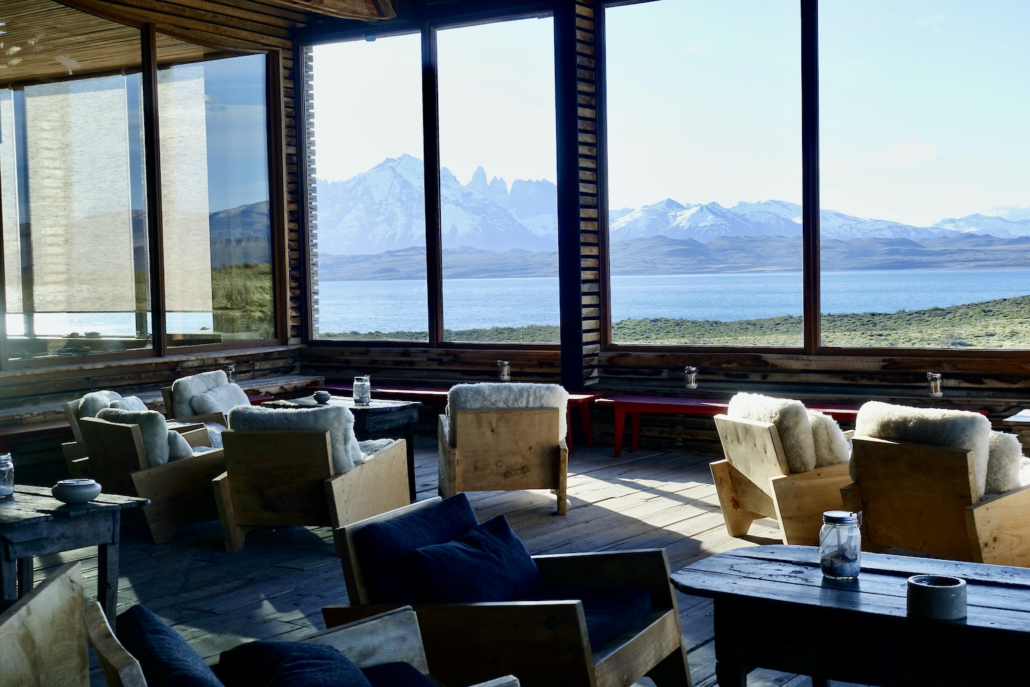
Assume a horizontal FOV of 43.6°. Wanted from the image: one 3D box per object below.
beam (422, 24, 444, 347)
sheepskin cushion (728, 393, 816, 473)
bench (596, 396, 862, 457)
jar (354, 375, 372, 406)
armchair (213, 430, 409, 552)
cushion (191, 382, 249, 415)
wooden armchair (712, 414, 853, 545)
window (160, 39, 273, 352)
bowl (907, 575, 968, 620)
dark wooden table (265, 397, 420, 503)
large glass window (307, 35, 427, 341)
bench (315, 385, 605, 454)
[{"bbox_3d":[-0.735,-1.398,11.470,0.105,2.850,0.095,1,4,34],"label":"beam"},{"bbox_3d":[1.362,0.499,6.800,0.190,0.420,0.580,-18,8,-15],"label":"sheepskin cushion"},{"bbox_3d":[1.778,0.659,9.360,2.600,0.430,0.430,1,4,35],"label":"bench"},{"bbox_3d":[-0.977,0.301,8.210,0.112,0.180,0.112,-2,3,-10],"label":"jar"},{"bbox_3d":[-1.104,0.768,7.197,0.730,0.680,0.960,0,4,20],"label":"armchair"},{"bbox_3d":[-2.145,0.430,9.378,0.145,0.310,0.410,-30,-15,35],"label":"cushion"},{"bbox_3d":[1.554,0.694,6.601,0.870,0.680,0.690,-2,3,-17],"label":"wooden armchair"},{"bbox_3d":[-2.868,-1.434,12.398,0.080,2.880,1.330,1,4,36],"label":"window"},{"bbox_3d":[1.044,0.628,3.186,0.150,0.084,0.150,-1,3,0],"label":"bowl"},{"bbox_3d":[-1.101,0.687,8.367,1.080,0.600,0.575,1,4,35],"label":"dark wooden table"},{"bbox_3d":[-1.452,-1.476,12.425,1.420,2.920,0.080,1,4,32],"label":"large glass window"},{"bbox_3d":[-0.585,0.637,11.437,3.000,0.430,0.450,1,4,33],"label":"bench"}]

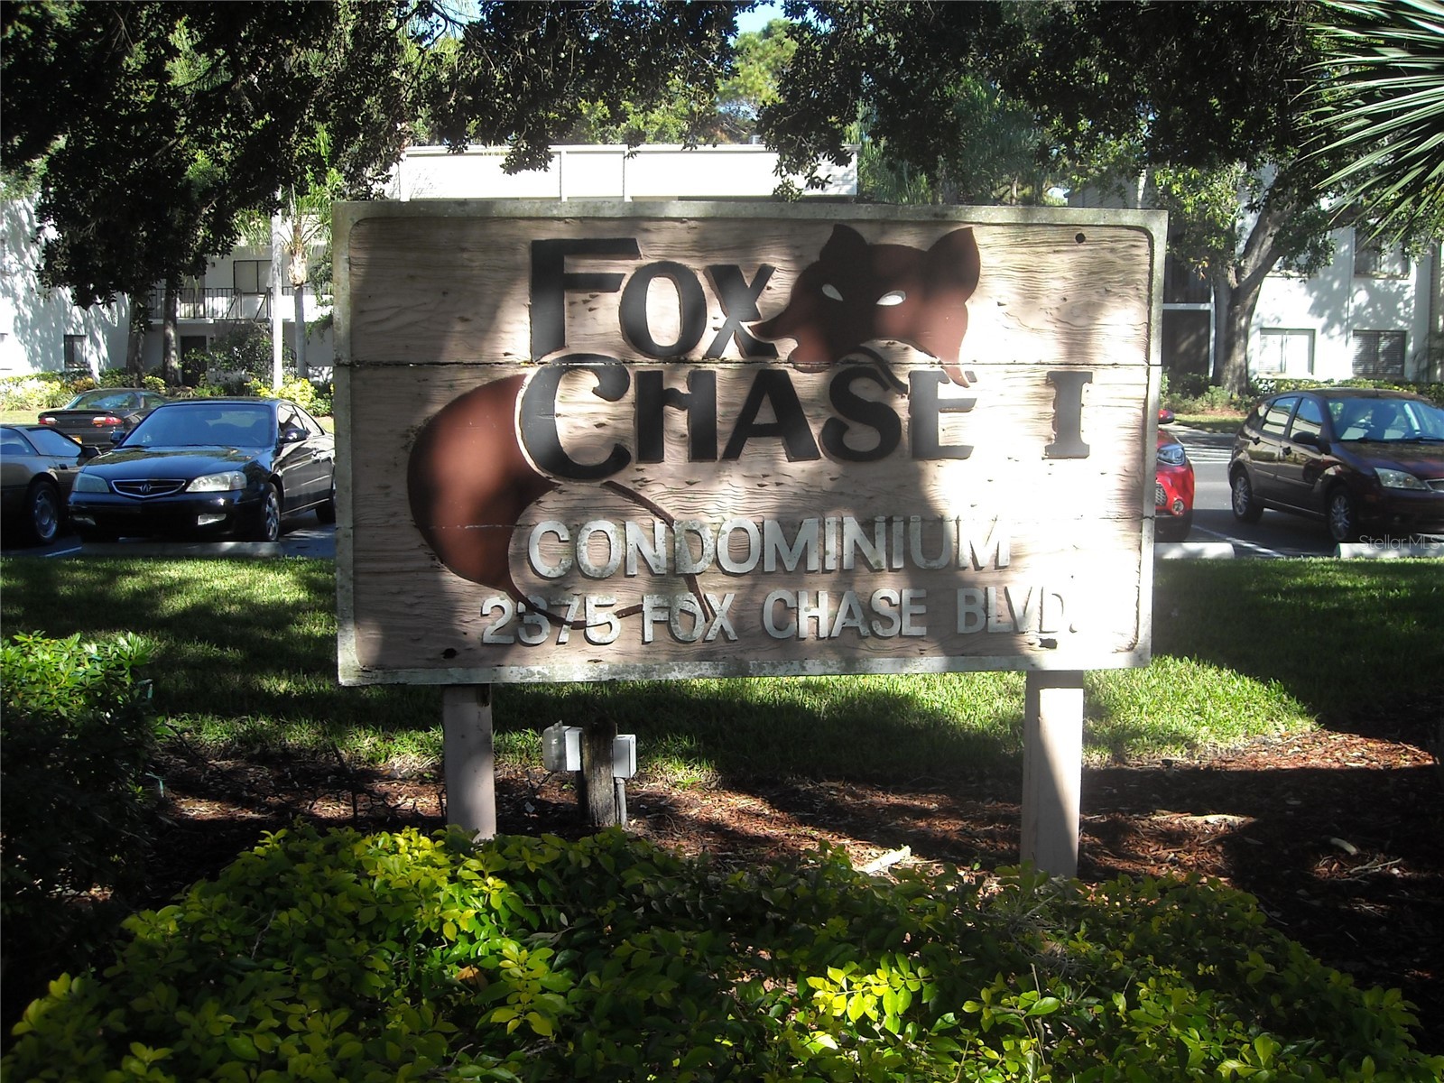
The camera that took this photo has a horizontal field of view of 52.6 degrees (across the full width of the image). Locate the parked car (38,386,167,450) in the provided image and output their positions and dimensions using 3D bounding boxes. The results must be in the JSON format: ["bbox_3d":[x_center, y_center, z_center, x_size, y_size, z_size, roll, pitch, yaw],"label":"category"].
[{"bbox_3d":[-11.939,-2.382,29.560,1.800,1.360,4.700,0,6,2],"label":"parked car"}]

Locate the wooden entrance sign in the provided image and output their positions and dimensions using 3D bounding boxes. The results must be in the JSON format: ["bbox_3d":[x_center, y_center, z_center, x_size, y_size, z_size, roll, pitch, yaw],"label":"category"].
[{"bbox_3d":[0.101,0.050,4.425,2.460,2.076,0.180,-1,6,-6],"label":"wooden entrance sign"}]

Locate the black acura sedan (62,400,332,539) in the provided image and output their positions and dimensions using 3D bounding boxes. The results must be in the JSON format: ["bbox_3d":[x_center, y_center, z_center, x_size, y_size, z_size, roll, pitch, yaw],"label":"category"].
[{"bbox_3d":[-5.107,-0.788,15.222,1.800,1.410,4.840,0,6,-1],"label":"black acura sedan"}]

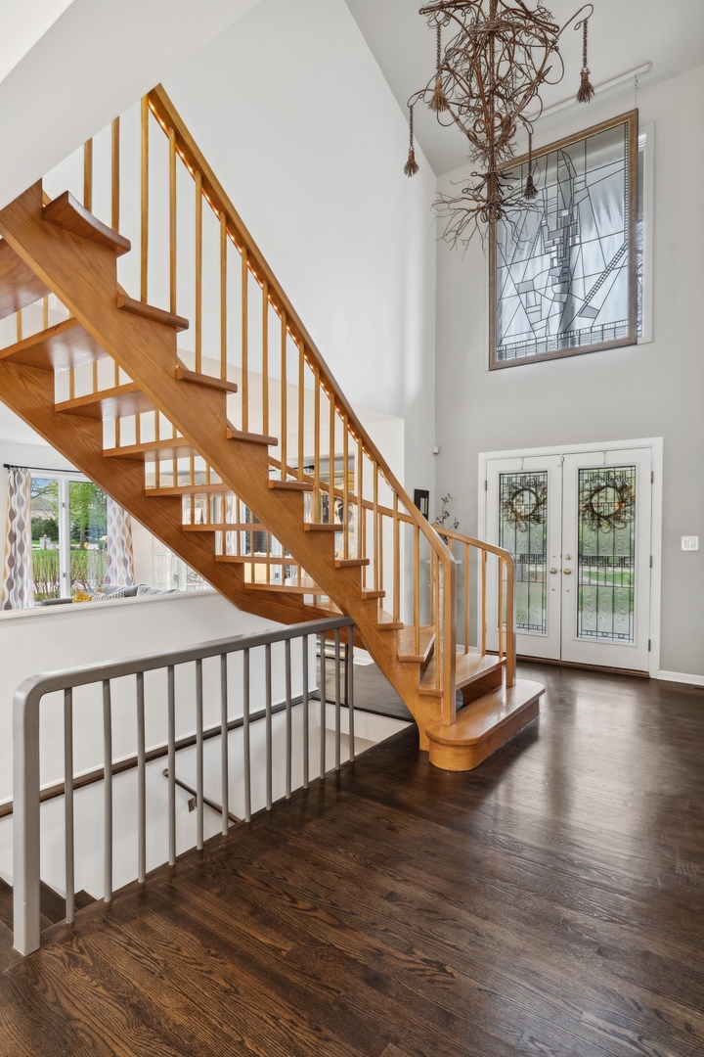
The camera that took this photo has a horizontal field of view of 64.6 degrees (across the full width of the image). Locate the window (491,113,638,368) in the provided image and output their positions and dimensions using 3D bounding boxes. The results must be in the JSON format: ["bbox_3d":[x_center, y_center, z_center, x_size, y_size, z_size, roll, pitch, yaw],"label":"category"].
[{"bbox_3d":[1.980,-2.664,5.352,1.391,2.063,0.050,1,1,37],"label":"window"}]

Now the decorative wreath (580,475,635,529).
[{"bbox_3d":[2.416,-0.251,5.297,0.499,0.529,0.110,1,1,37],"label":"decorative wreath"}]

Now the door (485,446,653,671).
[{"bbox_3d":[2.073,0.285,5.495,1.562,2.024,0.080,1,1,37],"label":"door"}]

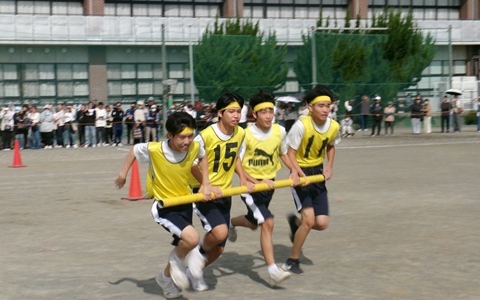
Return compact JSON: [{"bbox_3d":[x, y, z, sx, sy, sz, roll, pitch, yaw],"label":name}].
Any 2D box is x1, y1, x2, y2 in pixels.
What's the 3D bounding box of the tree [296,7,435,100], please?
[{"bbox_3d":[6.386,-4.079,55.135,6.700,6.240,5.500,-2,3,-11],"label":"tree"}]

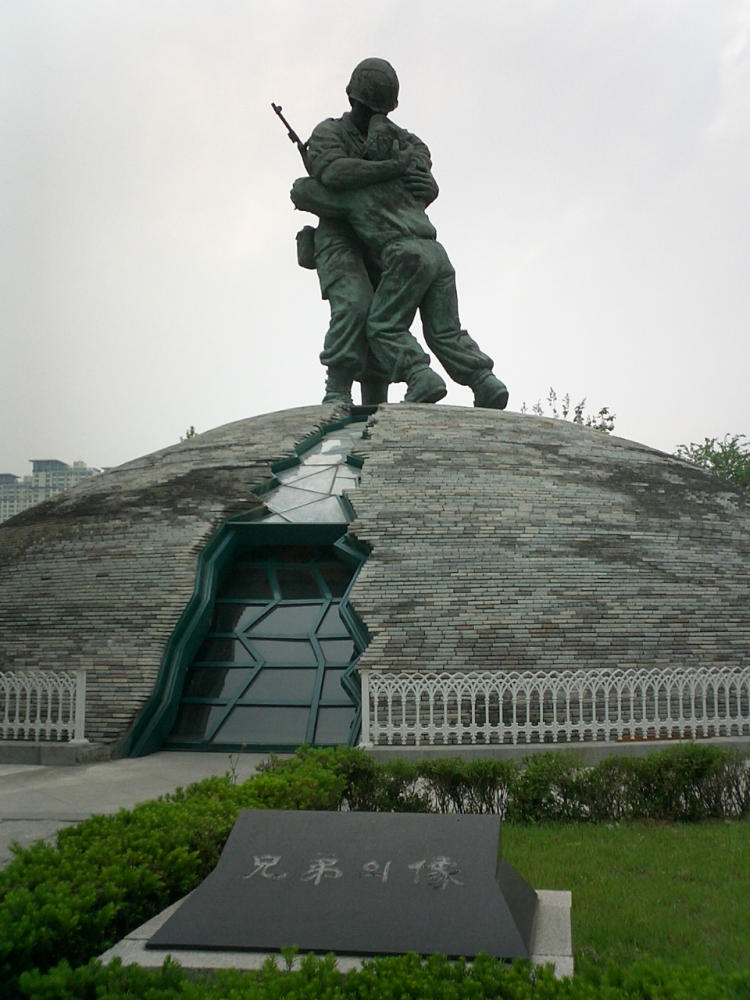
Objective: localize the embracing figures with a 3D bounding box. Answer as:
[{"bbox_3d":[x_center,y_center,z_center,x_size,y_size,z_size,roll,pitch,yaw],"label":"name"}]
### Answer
[{"bbox_3d":[0.404,-4.630,18.792,3.000,6.550,2.800,3,-8,-28],"label":"embracing figures"}]

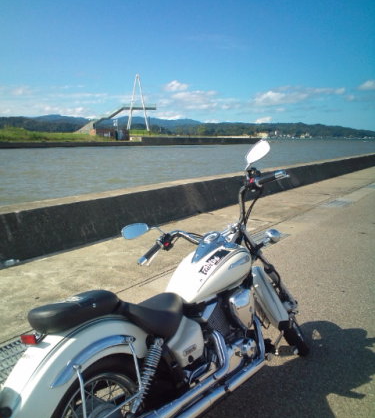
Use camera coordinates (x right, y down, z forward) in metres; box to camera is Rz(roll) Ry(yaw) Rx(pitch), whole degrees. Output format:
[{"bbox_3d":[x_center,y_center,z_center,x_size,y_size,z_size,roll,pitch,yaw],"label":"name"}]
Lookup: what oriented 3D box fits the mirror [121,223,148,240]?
[{"bbox_3d":[-0.283,0.119,2.170,0.148,0.083,0.040,-18,-19,-5],"label":"mirror"}]

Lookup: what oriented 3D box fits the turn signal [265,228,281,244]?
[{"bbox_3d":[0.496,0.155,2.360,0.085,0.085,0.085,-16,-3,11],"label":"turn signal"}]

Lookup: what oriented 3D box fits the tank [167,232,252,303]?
[{"bbox_3d":[0.099,0.297,2.134,0.300,0.235,0.530,-6,13,46],"label":"tank"}]

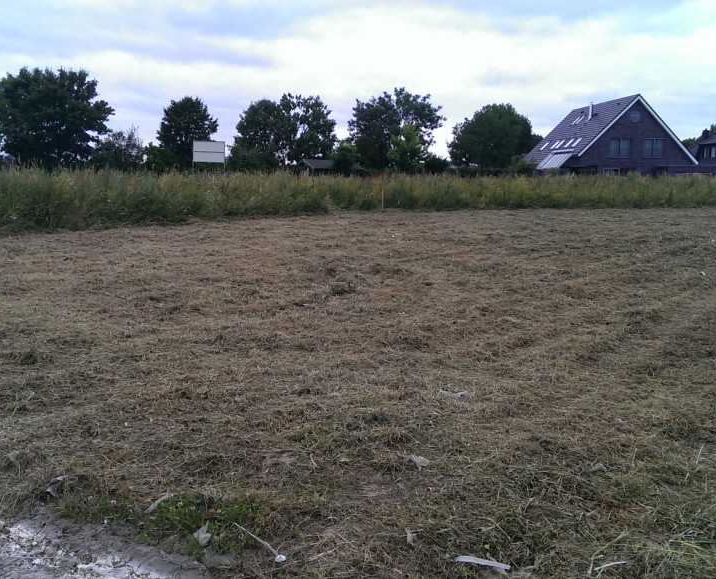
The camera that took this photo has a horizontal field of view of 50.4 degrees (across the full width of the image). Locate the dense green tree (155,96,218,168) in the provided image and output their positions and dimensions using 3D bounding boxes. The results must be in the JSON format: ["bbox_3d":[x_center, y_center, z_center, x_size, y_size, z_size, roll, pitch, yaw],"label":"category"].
[{"bbox_3d":[-15.110,-12.600,66.875,5.430,8.490,5.160,-2,9,-12],"label":"dense green tree"}]

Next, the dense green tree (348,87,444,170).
[{"bbox_3d":[3.702,-14.237,72.697,9.220,10.020,8.760,0,8,3],"label":"dense green tree"}]

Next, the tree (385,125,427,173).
[{"bbox_3d":[4.076,-10.701,63.113,3.490,5.840,3.490,0,8,0],"label":"tree"}]

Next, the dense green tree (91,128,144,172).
[{"bbox_3d":[-21.674,-11.648,69.038,4.910,5.970,4.600,0,8,0],"label":"dense green tree"}]

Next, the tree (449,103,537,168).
[{"bbox_3d":[12.901,-13.416,72.819,8.560,8.360,7.800,0,8,0],"label":"tree"}]

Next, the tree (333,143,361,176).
[{"bbox_3d":[-0.921,-9.605,61.254,2.260,4.210,2.260,0,8,0],"label":"tree"}]

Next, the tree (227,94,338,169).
[{"bbox_3d":[-7.244,-14.269,74.715,10.470,9.490,8.500,0,8,0],"label":"tree"}]

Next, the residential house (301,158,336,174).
[{"bbox_3d":[-2.343,-9.769,66.284,5.300,3.060,3.800,-3,9,-20],"label":"residential house"}]

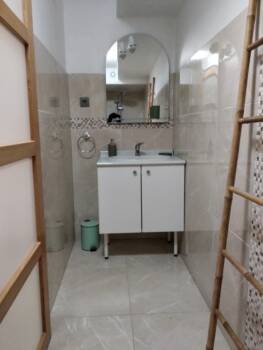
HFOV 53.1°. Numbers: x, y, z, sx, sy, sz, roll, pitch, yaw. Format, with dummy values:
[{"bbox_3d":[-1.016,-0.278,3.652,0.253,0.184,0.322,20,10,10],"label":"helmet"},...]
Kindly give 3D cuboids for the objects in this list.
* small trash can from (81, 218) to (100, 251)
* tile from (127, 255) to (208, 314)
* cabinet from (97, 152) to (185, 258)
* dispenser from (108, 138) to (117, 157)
[{"bbox_3d":[-0.369,0.553,2.433,0.172,0.250,0.190,-5,11,-23],"label":"small trash can"},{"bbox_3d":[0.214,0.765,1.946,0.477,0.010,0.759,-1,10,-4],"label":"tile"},{"bbox_3d":[0.070,0.259,2.349,0.700,0.852,0.454,-1,10,-4],"label":"cabinet"},{"bbox_3d":[-0.167,-0.243,2.375,0.075,0.163,0.075,-1,10,-4],"label":"dispenser"}]

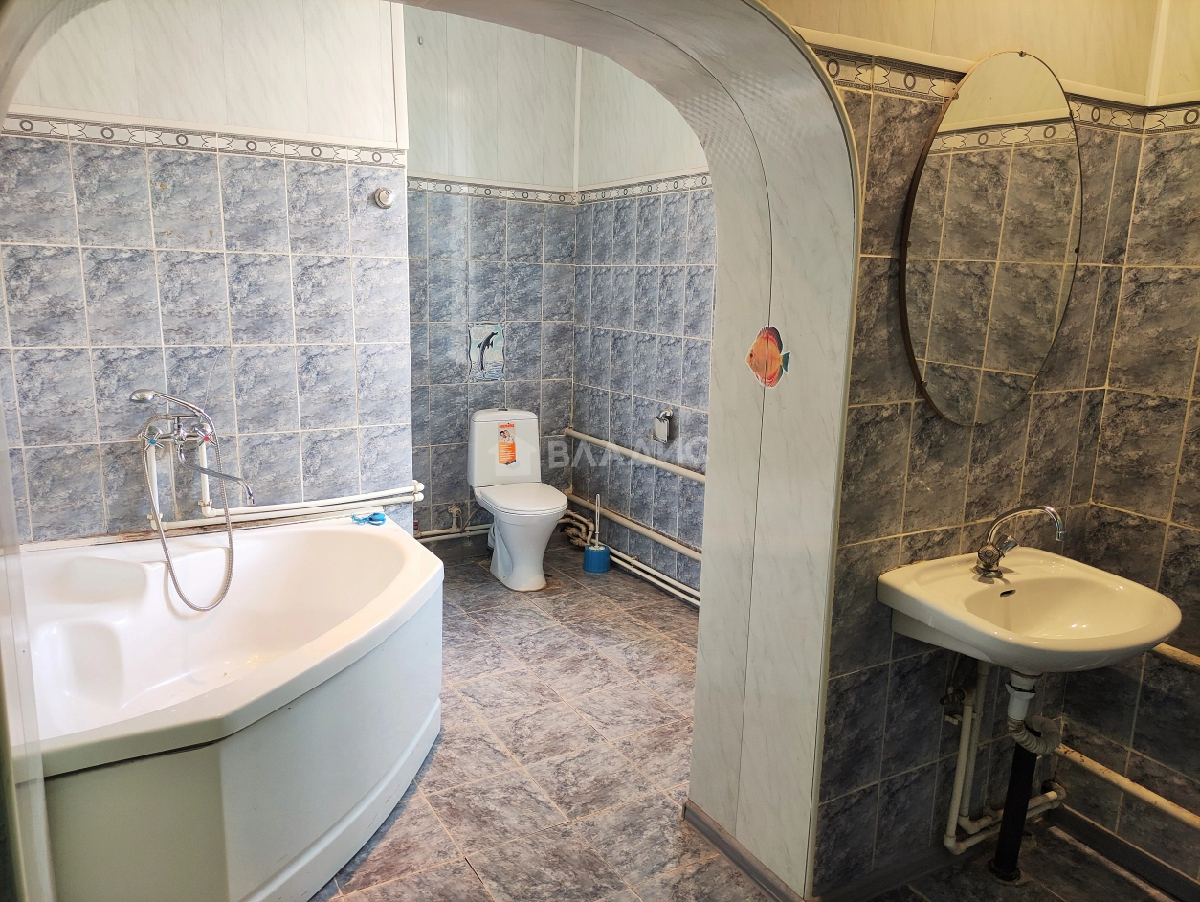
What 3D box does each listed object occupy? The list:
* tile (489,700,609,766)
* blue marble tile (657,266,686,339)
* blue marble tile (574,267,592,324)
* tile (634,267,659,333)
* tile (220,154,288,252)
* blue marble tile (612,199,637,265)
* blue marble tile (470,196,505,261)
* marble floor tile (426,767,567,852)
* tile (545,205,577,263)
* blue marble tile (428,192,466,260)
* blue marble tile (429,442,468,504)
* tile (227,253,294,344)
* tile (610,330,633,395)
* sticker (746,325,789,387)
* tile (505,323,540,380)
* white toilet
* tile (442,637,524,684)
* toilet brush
[{"bbox_3d":[-0.173,0.907,2.785,0.300,0.010,0.300,-5,13,-30],"label":"tile"},{"bbox_3d":[0.322,-0.660,3.834,0.010,0.300,0.200,-5,13,-30],"label":"blue marble tile"},{"bbox_3d":[-0.083,-0.797,4.469,0.010,0.300,0.178,-5,13,-30],"label":"blue marble tile"},{"bbox_3d":[0.216,-0.690,3.955,0.010,0.300,0.200,-5,13,-30],"label":"tile"},{"bbox_3d":[-1.126,-0.804,2.838,0.200,0.300,0.010,-5,13,-27],"label":"tile"},{"bbox_3d":[0.124,-1.033,4.118,0.010,0.300,0.200,-5,13,-30],"label":"blue marble tile"},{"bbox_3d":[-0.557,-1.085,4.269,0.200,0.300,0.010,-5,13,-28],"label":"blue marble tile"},{"bbox_3d":[-0.284,0.985,2.379,0.300,0.010,0.300,-5,13,-30],"label":"marble floor tile"},{"bbox_3d":[-0.211,-1.121,4.476,0.184,0.300,0.010,-5,13,-28],"label":"tile"},{"bbox_3d":[-0.735,-1.074,4.179,0.200,0.300,0.010,-5,13,-30],"label":"blue marble tile"},{"bbox_3d":[-0.769,0.109,4.458,0.200,0.300,0.010,-5,13,-27],"label":"blue marble tile"},{"bbox_3d":[-1.136,-0.508,2.905,0.200,0.300,0.010,-5,13,-28],"label":"tile"},{"bbox_3d":[0.108,-0.431,4.205,0.010,0.300,0.200,-5,13,-30],"label":"tile"},{"bbox_3d":[0.370,-0.208,1.909,0.005,0.134,0.145,-5,13,-30],"label":"sticker"},{"bbox_3d":[-0.396,-0.513,4.518,0.200,0.300,0.010,-5,13,-28],"label":"tile"},{"bbox_3d":[-0.388,0.223,4.153,0.365,0.775,0.645,-4,12,-24],"label":"white toilet"},{"bbox_3d":[-0.472,0.791,3.268,0.300,0.010,0.300,-5,13,-30],"label":"tile"},{"bbox_3d":[-0.010,0.407,4.370,0.139,0.386,0.139,1,11,0],"label":"toilet brush"}]

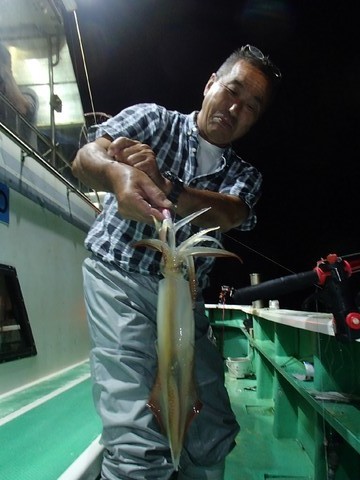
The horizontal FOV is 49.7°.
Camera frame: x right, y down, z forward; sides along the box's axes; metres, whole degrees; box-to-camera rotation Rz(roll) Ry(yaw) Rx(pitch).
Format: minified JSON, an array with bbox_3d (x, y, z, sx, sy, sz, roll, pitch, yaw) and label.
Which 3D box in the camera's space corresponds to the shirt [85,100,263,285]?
[{"bbox_3d":[-0.031,-0.130,1.130,0.510,0.500,0.310,19,10,-12],"label":"shirt"}]

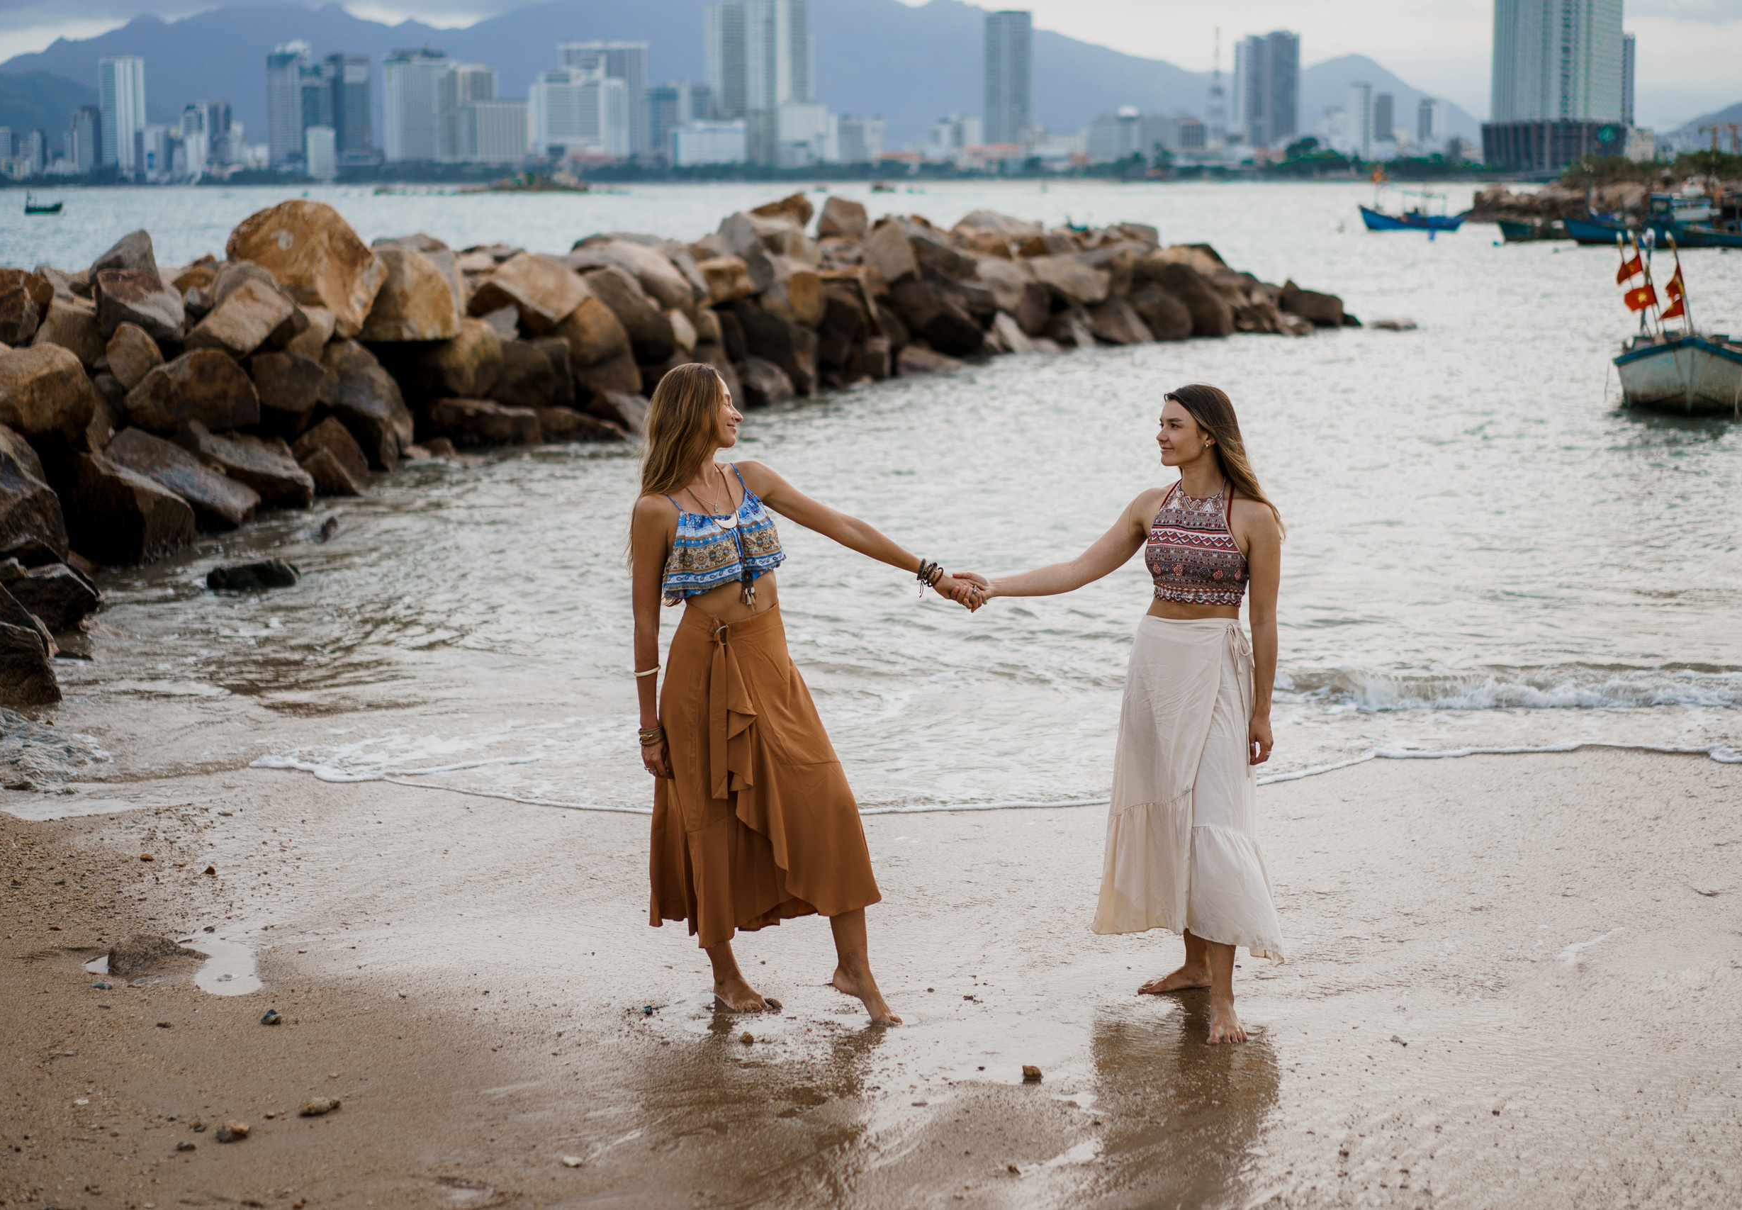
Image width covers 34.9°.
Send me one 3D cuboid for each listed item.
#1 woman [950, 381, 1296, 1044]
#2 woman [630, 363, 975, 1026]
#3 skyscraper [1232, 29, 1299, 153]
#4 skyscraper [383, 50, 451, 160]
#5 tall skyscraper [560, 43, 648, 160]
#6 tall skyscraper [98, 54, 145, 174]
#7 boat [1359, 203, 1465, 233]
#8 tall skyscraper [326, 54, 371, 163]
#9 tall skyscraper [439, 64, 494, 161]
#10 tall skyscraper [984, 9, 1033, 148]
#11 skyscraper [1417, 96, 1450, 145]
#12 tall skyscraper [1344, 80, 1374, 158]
[{"bbox_3d":[0.645,0.272,7.150,0.780,1.673,0.500,4,10,27],"label":"woman"},{"bbox_3d":[-0.175,0.237,7.120,0.800,1.705,0.500,-5,10,-30],"label":"woman"},{"bbox_3d":[302.157,-383.202,2121.588,44.000,110.641,32.000,3,9,20],"label":"skyscraper"},{"bbox_3d":[-457.067,-493.482,2789.922,60.000,132.559,30.000,2,9,15],"label":"skyscraper"},{"bbox_3d":[-263.812,-487.132,2739.853,80.000,133.470,35.000,2,9,12],"label":"tall skyscraper"},{"bbox_3d":[-766.812,-497.028,2840.341,31.000,127.051,29.000,4,10,25],"label":"tall skyscraper"},{"bbox_3d":[31.648,-22.600,162.000,6.200,1.650,2.000,1,9,7],"label":"boat"},{"bbox_3d":[-538.872,-502.122,2860.189,33.000,129.041,31.000,4,10,28],"label":"tall skyscraper"},{"bbox_3d":[-372.433,-444.039,2551.917,38.000,106.321,36.000,4,10,28],"label":"tall skyscraper"},{"bbox_3d":[106.564,-399.212,2170.170,32.000,129.301,32.000,2,9,12],"label":"tall skyscraper"},{"bbox_3d":[429.484,-356.877,2115.491,18.000,59.306,18.000,7,11,37],"label":"skyscraper"},{"bbox_3d":[273.725,-266.944,1555.985,12.500,52.805,13.000,5,10,30],"label":"tall skyscraper"}]

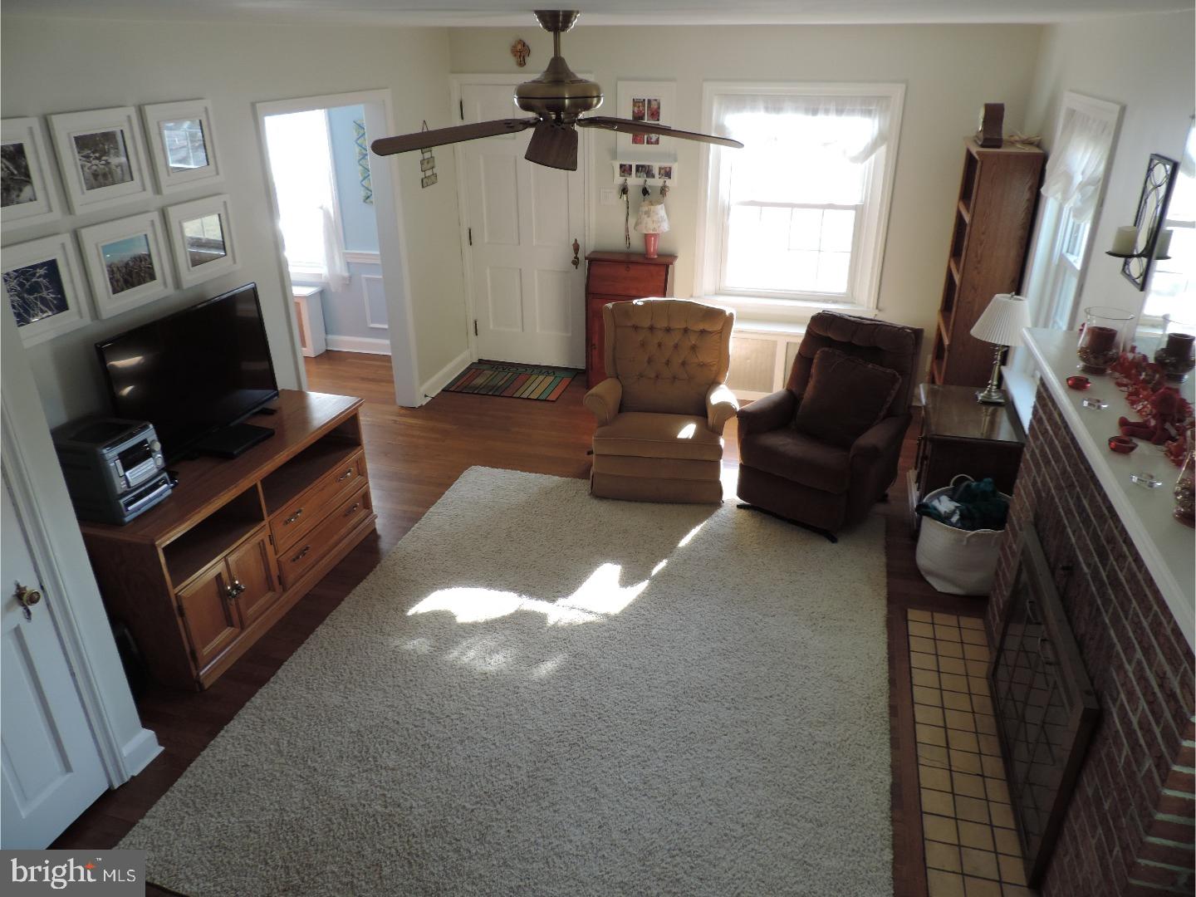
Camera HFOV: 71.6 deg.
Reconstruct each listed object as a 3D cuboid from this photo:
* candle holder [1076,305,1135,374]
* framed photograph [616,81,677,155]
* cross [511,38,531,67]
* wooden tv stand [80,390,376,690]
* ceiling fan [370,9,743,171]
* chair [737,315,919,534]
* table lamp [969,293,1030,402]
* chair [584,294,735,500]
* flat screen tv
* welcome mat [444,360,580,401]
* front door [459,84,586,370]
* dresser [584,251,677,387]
[{"bbox_3d":[1.698,-0.362,2.801,0.151,0.197,0.151,7,27,15],"label":"candle holder"},{"bbox_3d":[0.328,-2.239,5.636,0.404,0.469,0.035,7,27,15],"label":"framed photograph"},{"bbox_3d":[-0.529,-2.685,5.636,0.140,0.175,0.030,7,27,15],"label":"cross"},{"bbox_3d":[-1.603,0.331,3.781,0.484,0.721,1.357,7,27,16],"label":"wooden tv stand"},{"bbox_3d":[-0.113,-1.255,2.814,1.300,0.420,1.260,0,26,2],"label":"ceiling fan"},{"bbox_3d":[1.244,-0.162,4.510,0.790,0.960,0.860,18,32,33],"label":"chair"},{"bbox_3d":[2.140,-0.541,4.396,0.310,0.575,0.310,7,27,15],"label":"table lamp"},{"bbox_3d":[0.364,-0.300,4.778,0.840,0.980,0.840,3,26,7],"label":"chair"},{"bbox_3d":[-1.738,-0.308,3.610,0.182,0.590,0.903,8,27,16],"label":"flat screen tv"},{"bbox_3d":[-0.656,-0.512,6.335,0.888,0.012,0.615,7,27,15],"label":"welcome mat"},{"bbox_3d":[-0.536,-1.602,6.195,0.910,2.040,0.060,7,27,15],"label":"front door"},{"bbox_3d":[0.233,-0.901,6.049,0.640,0.952,0.360,7,27,15],"label":"dresser"}]

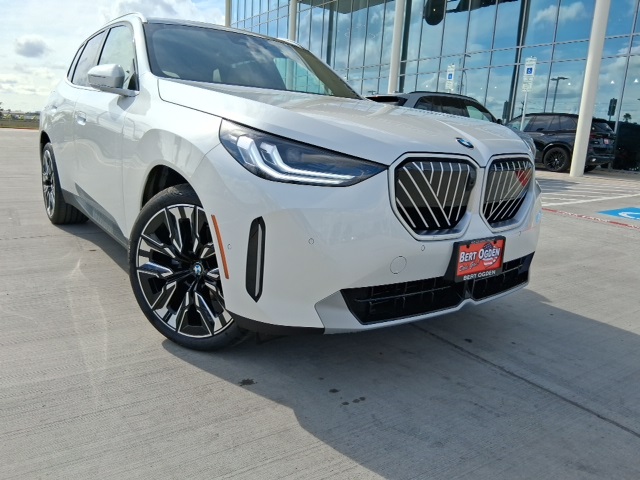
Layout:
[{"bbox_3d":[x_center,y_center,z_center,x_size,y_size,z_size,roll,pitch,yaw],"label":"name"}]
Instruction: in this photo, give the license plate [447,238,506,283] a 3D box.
[{"bbox_3d":[0.651,0.076,1.956,0.320,0.165,0.030,-5,15,-38],"label":"license plate"}]

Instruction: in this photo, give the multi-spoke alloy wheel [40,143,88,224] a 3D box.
[{"bbox_3d":[-2.289,-0.497,4.334,0.270,0.735,0.735,-5,15,-38],"label":"multi-spoke alloy wheel"}]

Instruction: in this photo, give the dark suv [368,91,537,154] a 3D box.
[{"bbox_3d":[2.750,-2.250,10.850,4.800,1.700,1.950,-4,14,-36],"label":"dark suv"}]

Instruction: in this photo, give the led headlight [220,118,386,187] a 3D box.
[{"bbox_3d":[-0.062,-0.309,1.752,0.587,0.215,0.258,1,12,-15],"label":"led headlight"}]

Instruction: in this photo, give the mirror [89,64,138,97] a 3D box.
[{"bbox_3d":[-1.063,-0.823,2.474,0.220,0.145,0.200,-5,15,-38],"label":"mirror"}]

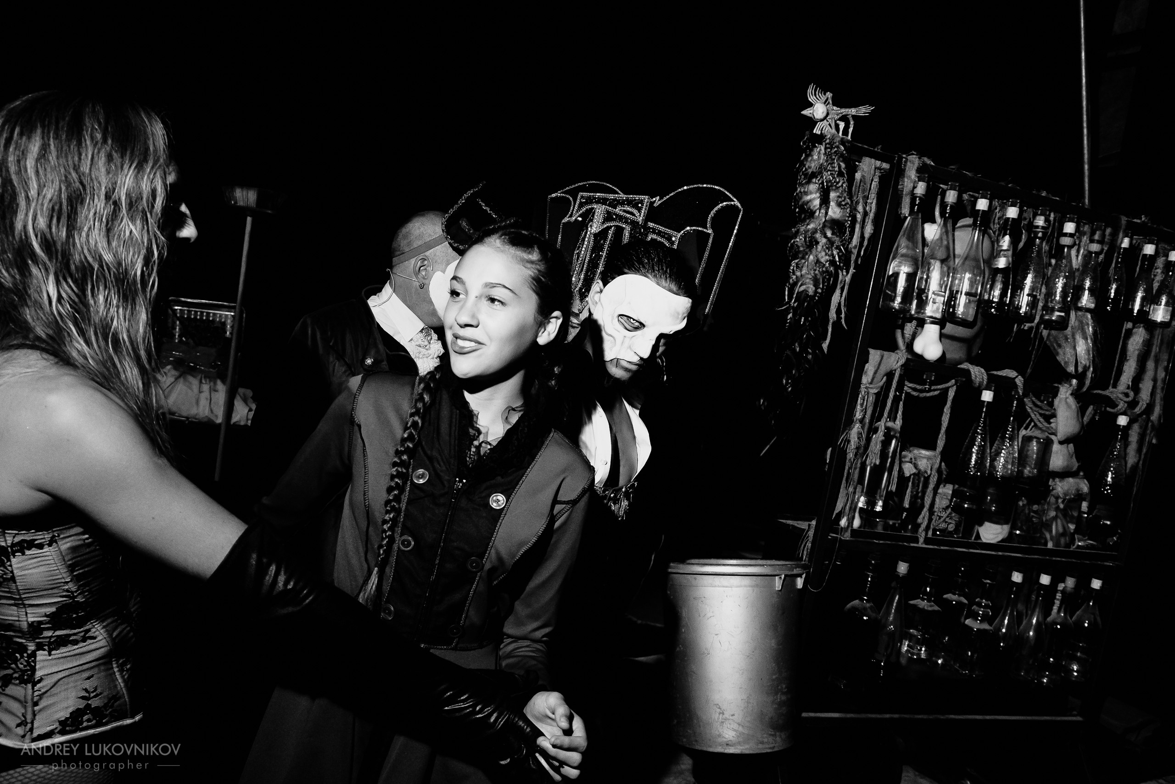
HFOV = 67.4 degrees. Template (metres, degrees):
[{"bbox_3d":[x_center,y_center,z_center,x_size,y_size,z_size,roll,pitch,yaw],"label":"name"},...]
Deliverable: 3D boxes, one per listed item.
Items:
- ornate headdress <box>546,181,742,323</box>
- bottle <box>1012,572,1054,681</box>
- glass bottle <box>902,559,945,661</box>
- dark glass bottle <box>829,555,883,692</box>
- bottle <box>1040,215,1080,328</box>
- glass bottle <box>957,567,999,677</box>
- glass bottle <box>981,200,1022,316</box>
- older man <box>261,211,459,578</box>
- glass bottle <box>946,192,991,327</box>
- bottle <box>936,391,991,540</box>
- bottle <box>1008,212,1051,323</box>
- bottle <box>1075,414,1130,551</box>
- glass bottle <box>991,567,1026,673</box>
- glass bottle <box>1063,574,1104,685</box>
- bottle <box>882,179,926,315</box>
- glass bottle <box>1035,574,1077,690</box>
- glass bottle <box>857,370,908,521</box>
[{"bbox_3d":[0.117,-0.289,1.800,0.350,0.270,0.210,12,6,26],"label":"ornate headdress"},{"bbox_3d":[1.183,0.615,2.324,0.064,0.305,0.064,9,5,-20],"label":"bottle"},{"bbox_3d":[0.853,0.551,2.225,0.081,0.256,0.081,8,6,-19],"label":"glass bottle"},{"bbox_3d":[0.666,0.558,2.139,0.083,0.346,0.083,9,5,-20],"label":"dark glass bottle"},{"bbox_3d":[1.187,-0.295,2.194,0.062,0.287,0.062,4,7,-19],"label":"bottle"},{"bbox_3d":[1.024,0.596,2.287,0.075,0.295,0.075,8,6,-19],"label":"glass bottle"},{"bbox_3d":[1.017,-0.324,2.147,0.068,0.275,0.068,8,6,-19],"label":"glass bottle"},{"bbox_3d":[-0.503,0.453,2.000,0.380,1.720,0.500,14,7,37],"label":"older man"},{"bbox_3d":[0.934,-0.318,2.121,0.076,0.312,0.076,8,6,-19],"label":"glass bottle"},{"bbox_3d":[0.967,0.156,2.203,0.079,0.325,0.079,8,6,-19],"label":"bottle"},{"bbox_3d":[1.093,-0.310,2.160,0.061,0.283,0.061,7,6,-20],"label":"bottle"},{"bbox_3d":[1.391,0.224,2.348,0.078,0.325,0.078,8,6,-19],"label":"bottle"},{"bbox_3d":[1.103,0.597,2.294,0.064,0.288,0.064,5,6,-19],"label":"glass bottle"},{"bbox_3d":[1.354,0.639,2.385,0.065,0.303,0.065,7,6,-20],"label":"glass bottle"},{"bbox_3d":[0.753,-0.337,2.060,0.076,0.305,0.076,8,6,-19],"label":"bottle"},{"bbox_3d":[1.265,0.634,2.354,0.065,0.316,0.065,6,6,-19],"label":"glass bottle"},{"bbox_3d":[0.709,0.120,2.091,0.061,0.356,0.061,8,5,-20],"label":"glass bottle"}]

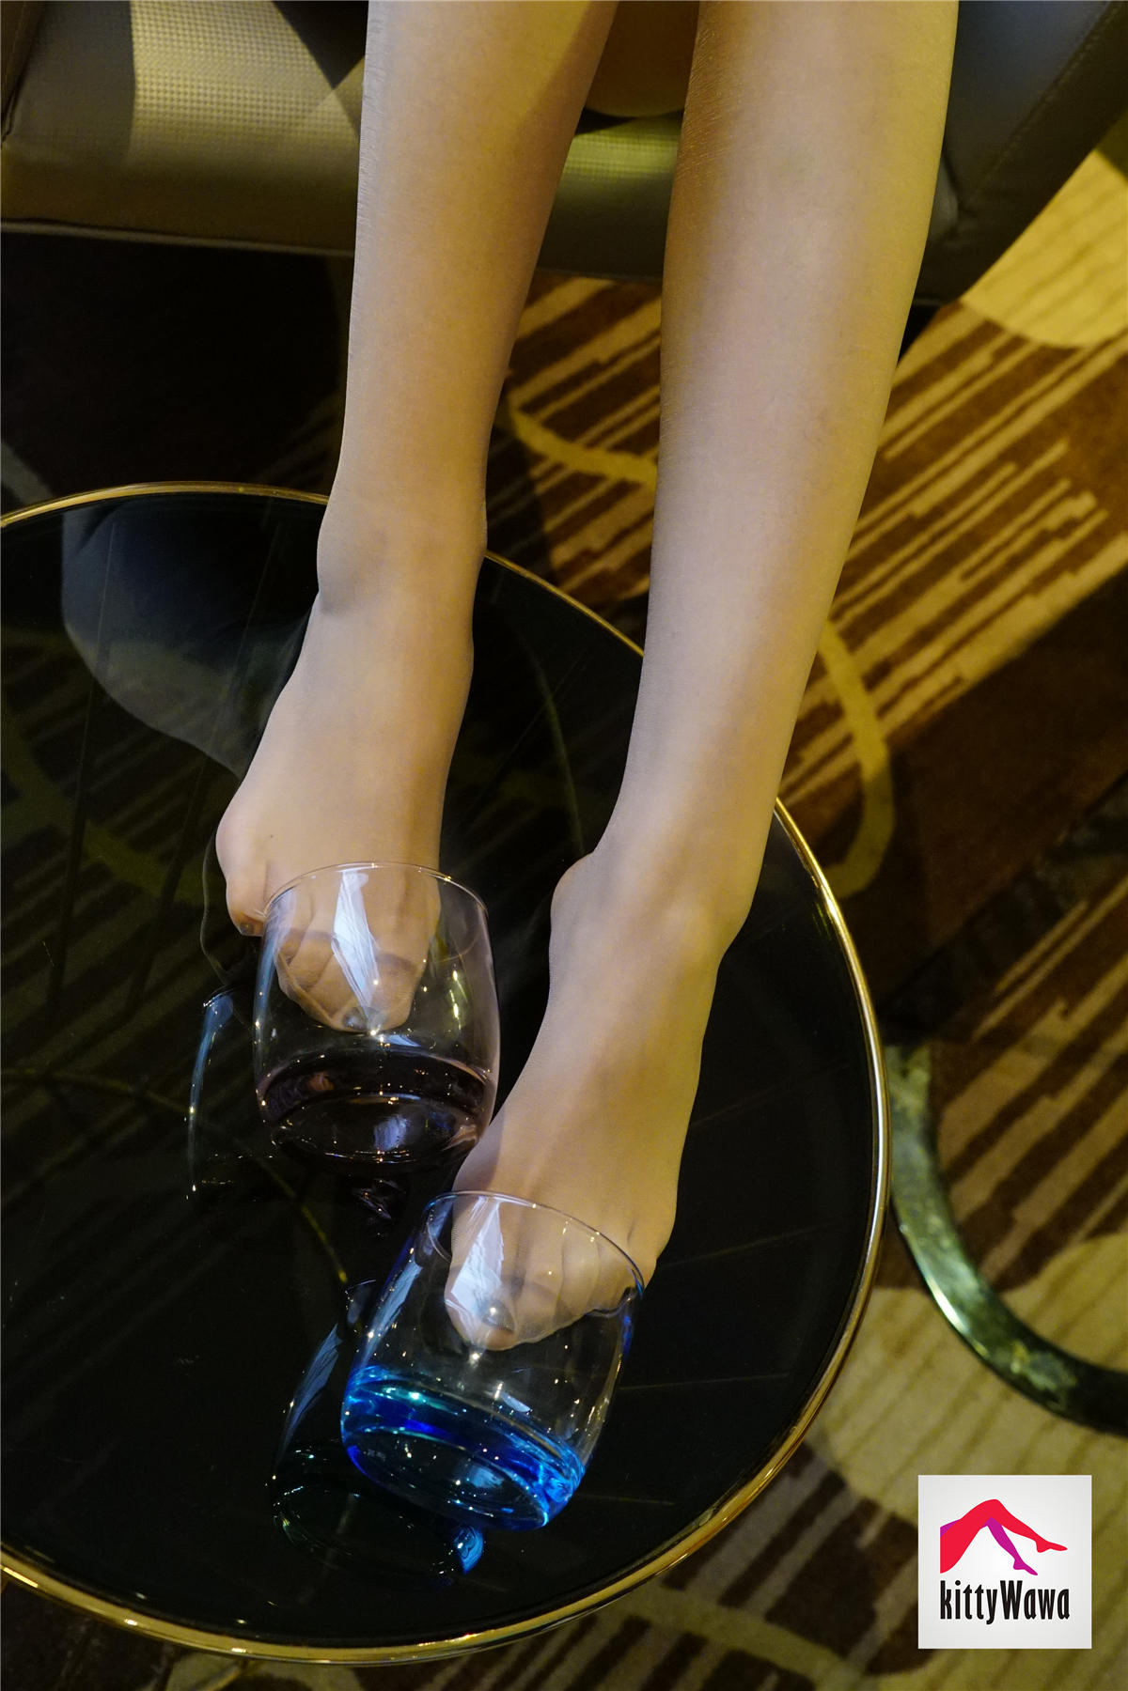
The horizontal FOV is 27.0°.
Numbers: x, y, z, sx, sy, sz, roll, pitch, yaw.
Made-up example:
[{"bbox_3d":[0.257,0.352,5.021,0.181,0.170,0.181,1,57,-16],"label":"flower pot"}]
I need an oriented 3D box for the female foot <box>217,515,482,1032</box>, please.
[{"bbox_3d":[-0.075,-0.046,0.888,0.085,0.090,0.225,11,58,-20],"label":"female foot"}]

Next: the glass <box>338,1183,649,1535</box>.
[{"bbox_3d":[-0.025,0.175,0.787,0.087,0.087,0.087,29,55,-8],"label":"glass"}]

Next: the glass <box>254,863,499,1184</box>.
[{"bbox_3d":[-0.066,0.065,0.832,0.087,0.087,0.087,10,55,-20],"label":"glass"}]

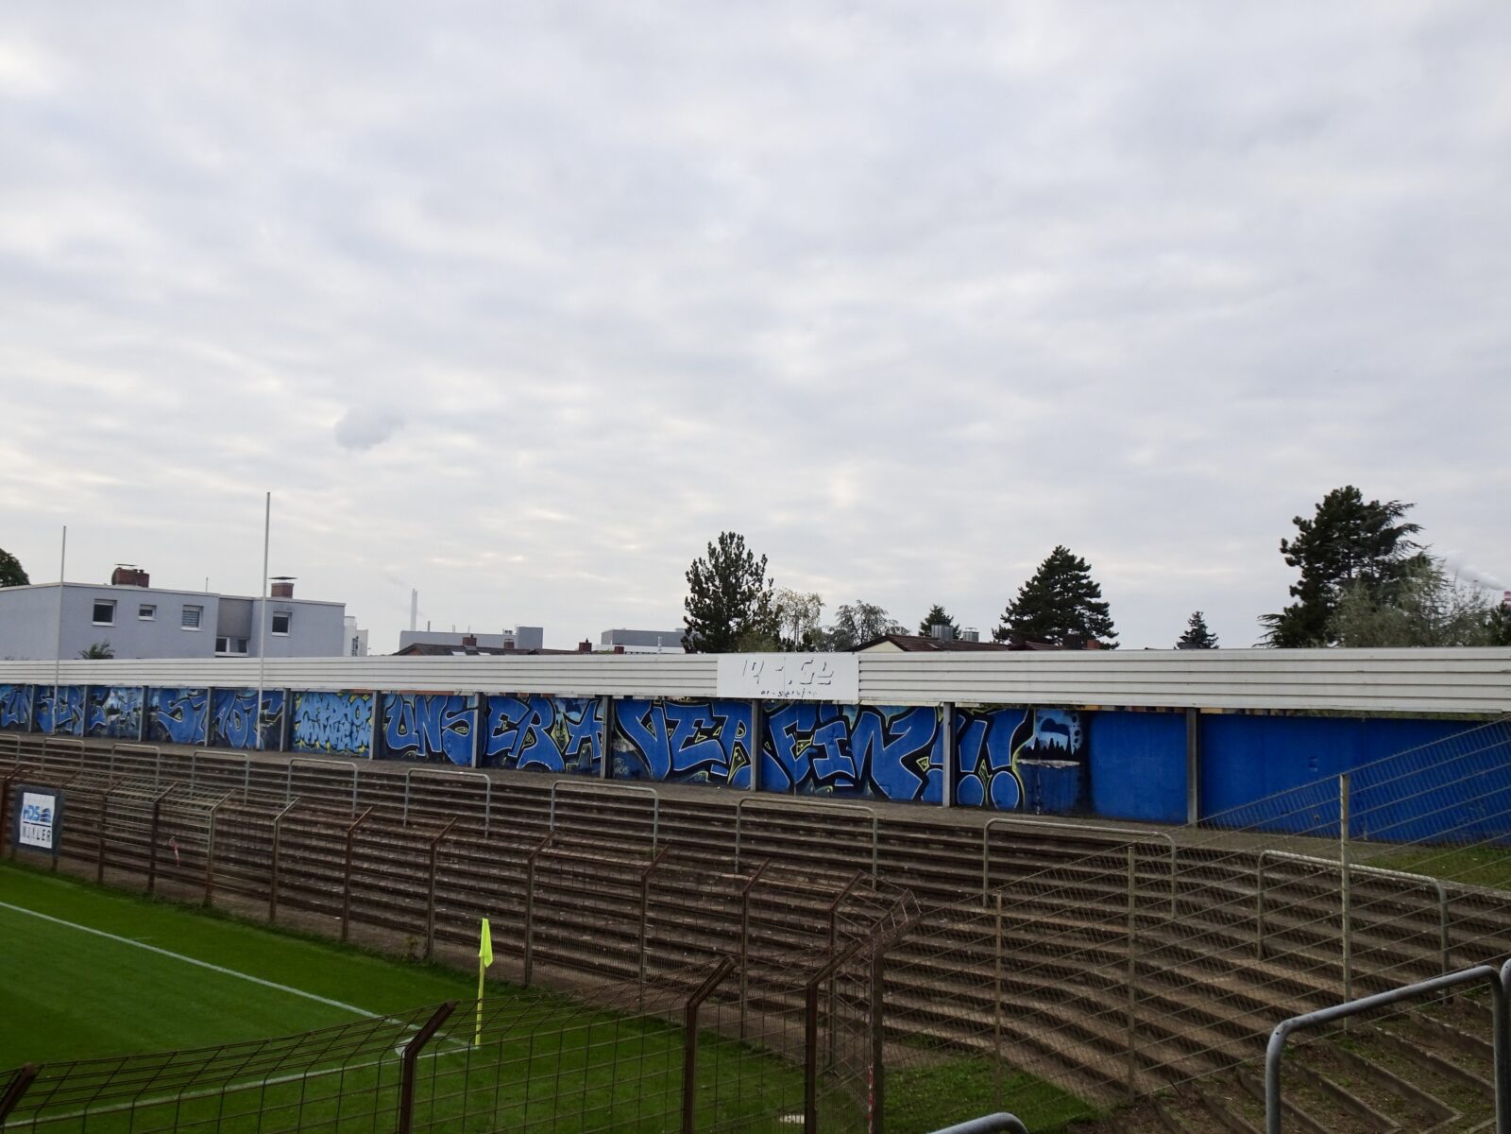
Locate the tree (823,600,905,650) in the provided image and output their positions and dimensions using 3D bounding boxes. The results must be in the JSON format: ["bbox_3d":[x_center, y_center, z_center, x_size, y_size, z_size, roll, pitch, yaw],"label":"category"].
[{"bbox_3d":[7.480,7.700,96.510,5.570,10.770,5.410,1,-5,0],"label":"tree"}]

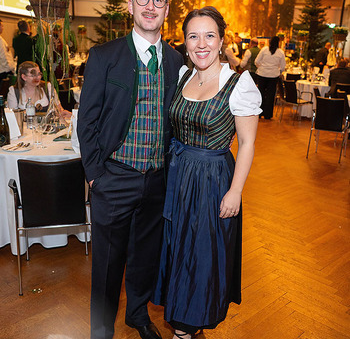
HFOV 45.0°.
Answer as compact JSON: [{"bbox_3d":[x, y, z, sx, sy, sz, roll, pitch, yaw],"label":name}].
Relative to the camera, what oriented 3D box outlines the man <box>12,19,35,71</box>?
[{"bbox_3d":[-2.369,-1.459,6.797,0.360,1.780,0.500,-10,21,-33],"label":"man"}]

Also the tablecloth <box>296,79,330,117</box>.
[{"bbox_3d":[3.561,-1.630,9.765,1.650,0.770,1.650,2,17,0],"label":"tablecloth"}]

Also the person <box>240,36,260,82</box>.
[{"bbox_3d":[1.835,-2.319,10.252,0.520,1.690,0.380,-10,21,-33],"label":"person"}]

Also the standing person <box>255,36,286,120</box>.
[{"bbox_3d":[1.948,-1.868,8.768,0.580,1.700,0.360,4,17,5],"label":"standing person"}]

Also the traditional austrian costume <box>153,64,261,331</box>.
[{"bbox_3d":[0.114,0.163,2.037,0.470,1.310,0.410,8,18,19],"label":"traditional austrian costume"}]

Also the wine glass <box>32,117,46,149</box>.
[{"bbox_3d":[-1.021,-0.281,3.210,0.088,0.230,0.088,2,17,0],"label":"wine glass"}]

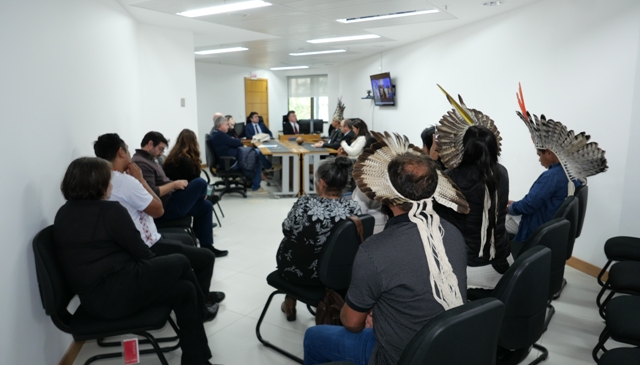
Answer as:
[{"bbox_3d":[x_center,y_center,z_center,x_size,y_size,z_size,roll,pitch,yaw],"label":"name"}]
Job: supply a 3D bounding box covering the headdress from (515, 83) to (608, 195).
[{"bbox_3d":[1.995,-0.392,3.559,0.680,0.840,0.460,7,12,31],"label":"headdress"}]

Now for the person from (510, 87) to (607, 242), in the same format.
[{"bbox_3d":[1.950,-0.127,3.608,0.780,1.340,0.520,7,13,32],"label":"person"}]

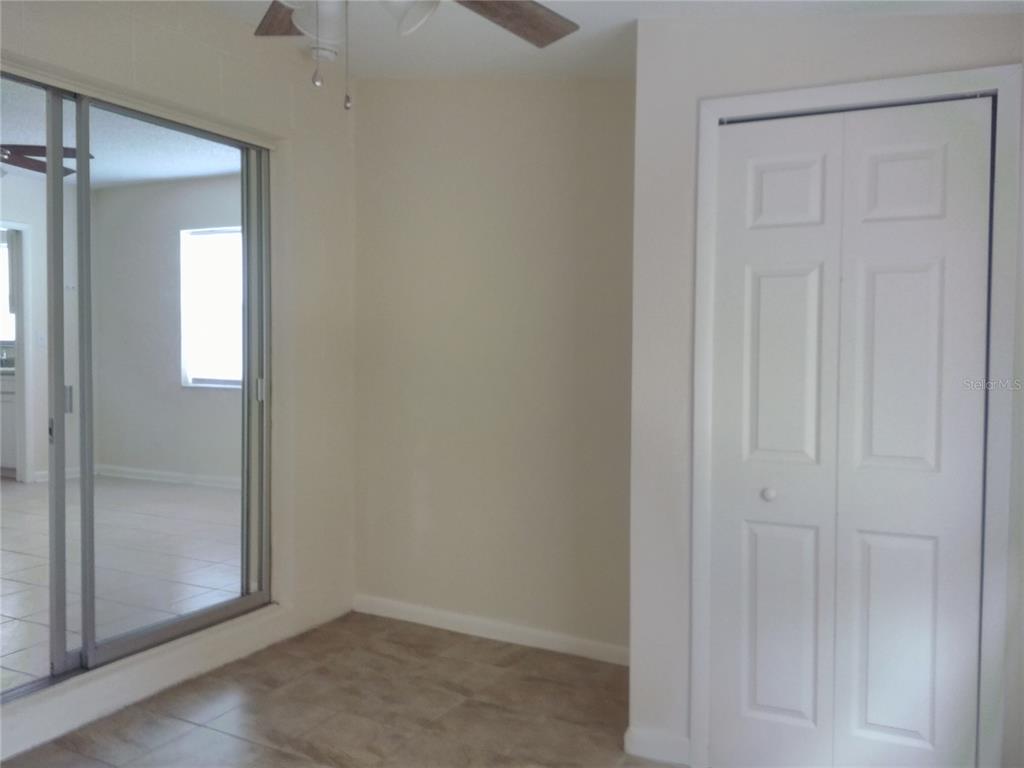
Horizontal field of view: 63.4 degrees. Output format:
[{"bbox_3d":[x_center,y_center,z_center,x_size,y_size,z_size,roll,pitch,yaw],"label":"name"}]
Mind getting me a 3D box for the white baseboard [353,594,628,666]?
[{"bbox_3d":[-0.076,1.153,3.878,1.699,0.088,0.016,2,2,28],"label":"white baseboard"}]

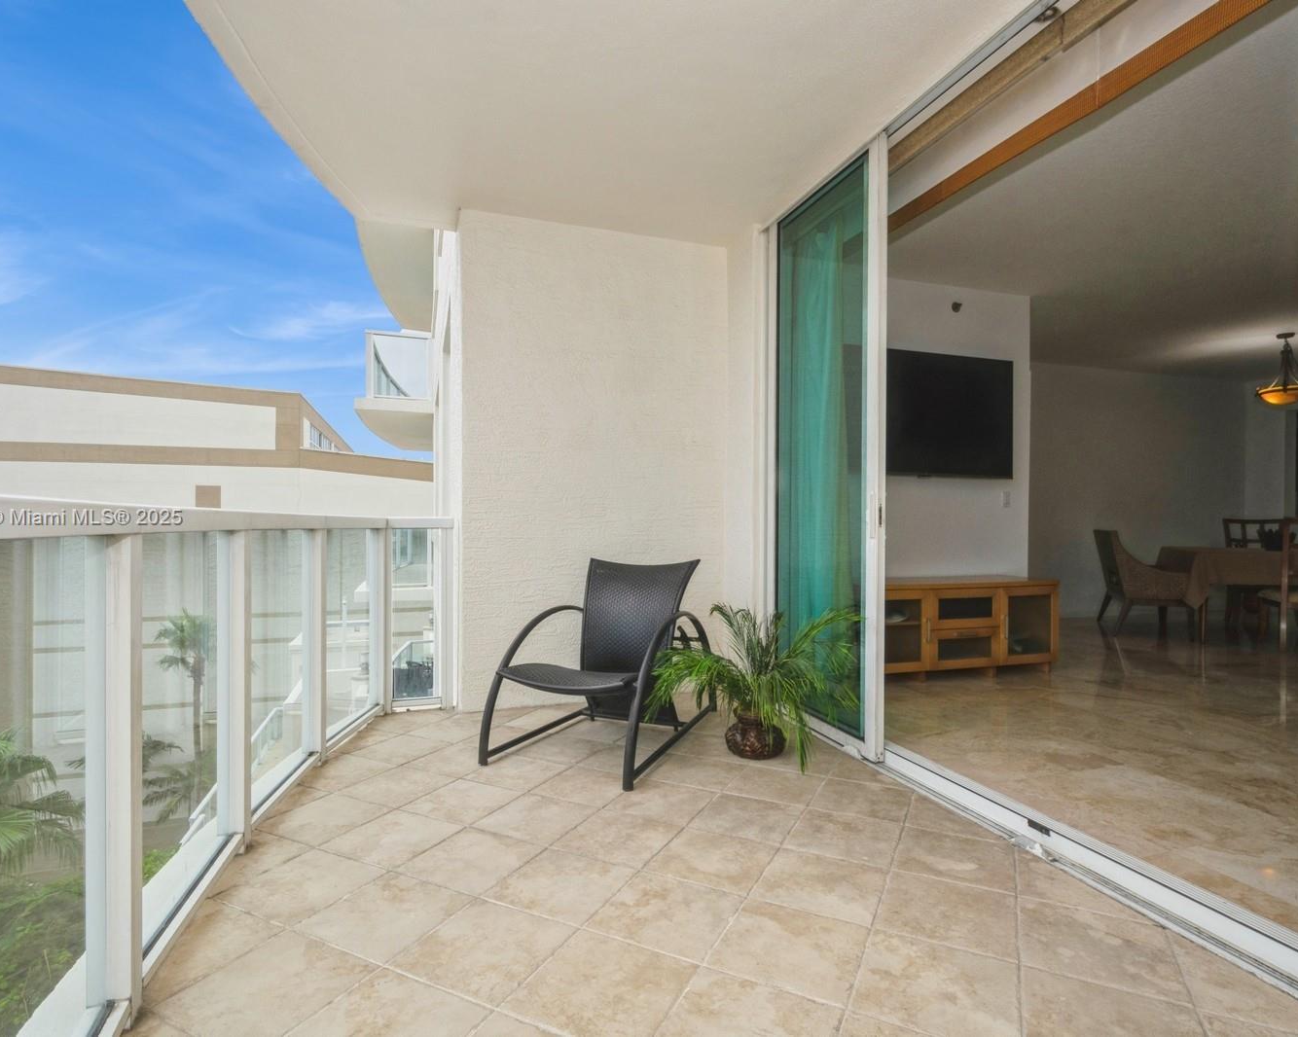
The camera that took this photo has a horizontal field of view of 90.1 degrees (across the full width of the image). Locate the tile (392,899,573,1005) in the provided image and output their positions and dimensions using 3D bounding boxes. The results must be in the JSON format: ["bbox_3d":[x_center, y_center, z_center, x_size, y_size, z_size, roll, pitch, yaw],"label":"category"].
[{"bbox_3d":[-0.387,1.032,1.548,0.309,0.015,0.306,0,0,27],"label":"tile"}]

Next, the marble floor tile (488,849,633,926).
[{"bbox_3d":[-0.241,1.038,1.834,0.318,0.010,0.318,0,-1,26],"label":"marble floor tile"}]

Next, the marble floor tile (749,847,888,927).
[{"bbox_3d":[0.503,1.062,1.875,0.326,0.010,0.326,0,0,24],"label":"marble floor tile"}]

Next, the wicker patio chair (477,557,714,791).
[{"bbox_3d":[-0.185,0.638,3.162,0.695,0.840,1.080,0,0,22],"label":"wicker patio chair"}]

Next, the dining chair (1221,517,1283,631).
[{"bbox_3d":[5.760,0.530,6.030,0.480,1.000,0.560,0,0,22],"label":"dining chair"}]

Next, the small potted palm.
[{"bbox_3d":[0.477,0.712,2.897,0.900,0.670,0.800,0,0,9],"label":"small potted palm"}]

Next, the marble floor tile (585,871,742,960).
[{"bbox_3d":[0.051,1.034,1.688,0.309,0.015,0.306,0,0,27],"label":"marble floor tile"}]

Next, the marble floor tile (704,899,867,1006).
[{"bbox_3d":[0.352,1.062,1.599,0.326,0.010,0.326,0,0,24],"label":"marble floor tile"}]

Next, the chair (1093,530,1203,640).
[{"bbox_3d":[4.527,0.577,5.998,0.640,0.940,0.660,0,0,24],"label":"chair"}]

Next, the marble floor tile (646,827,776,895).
[{"bbox_3d":[0.198,1.036,1.958,0.309,0.015,0.306,0,0,27],"label":"marble floor tile"}]

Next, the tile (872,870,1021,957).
[{"bbox_3d":[0.793,1.044,1.717,0.318,0.010,0.318,0,-1,26],"label":"tile"}]

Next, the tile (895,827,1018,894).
[{"bbox_3d":[0.935,1.040,1.978,0.309,0.015,0.306,0,0,27],"label":"tile"}]

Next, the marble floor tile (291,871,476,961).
[{"bbox_3d":[-0.680,1.034,1.691,0.318,0.010,0.318,0,-1,26],"label":"marble floor tile"}]

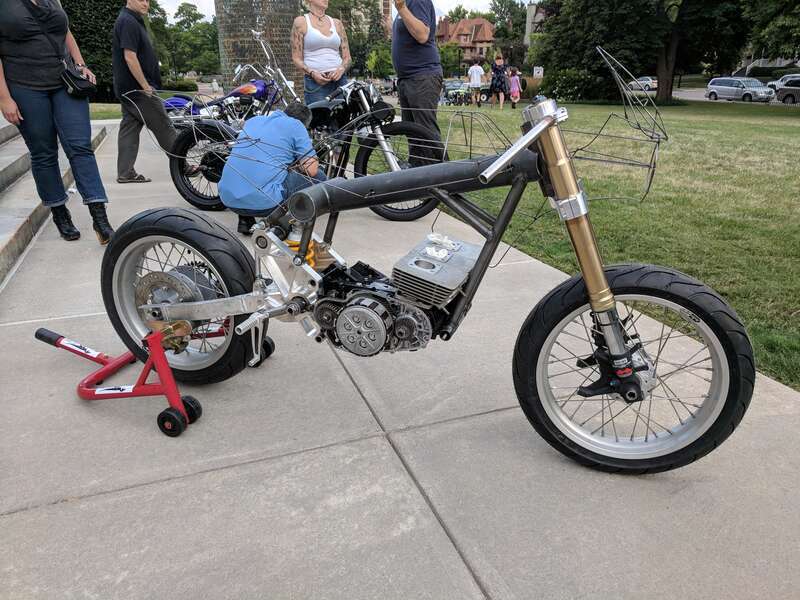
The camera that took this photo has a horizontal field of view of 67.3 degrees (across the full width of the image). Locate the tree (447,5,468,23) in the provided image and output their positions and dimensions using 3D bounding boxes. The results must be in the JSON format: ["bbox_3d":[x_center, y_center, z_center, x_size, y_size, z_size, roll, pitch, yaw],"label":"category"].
[{"bbox_3d":[14.236,-64.493,148.767,10.000,16.000,10.000,2,21,5],"label":"tree"}]

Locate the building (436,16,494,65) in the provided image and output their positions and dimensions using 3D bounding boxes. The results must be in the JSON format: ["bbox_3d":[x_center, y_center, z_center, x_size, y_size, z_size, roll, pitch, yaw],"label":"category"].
[{"bbox_3d":[14.340,-56.582,133.596,15.000,12.000,13.000,2,21,5],"label":"building"}]

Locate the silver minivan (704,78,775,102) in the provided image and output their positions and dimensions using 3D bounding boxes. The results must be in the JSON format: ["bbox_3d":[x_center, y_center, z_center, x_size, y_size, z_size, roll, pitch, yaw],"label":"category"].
[{"bbox_3d":[27.518,-17.049,48.607,1.980,1.760,5.140,-11,23,-25],"label":"silver minivan"}]

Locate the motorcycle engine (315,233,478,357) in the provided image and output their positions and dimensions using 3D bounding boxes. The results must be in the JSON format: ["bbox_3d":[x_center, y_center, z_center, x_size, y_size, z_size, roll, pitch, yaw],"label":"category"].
[{"bbox_3d":[-0.006,-0.009,1.732,0.430,0.290,0.400,7,22,17],"label":"motorcycle engine"}]

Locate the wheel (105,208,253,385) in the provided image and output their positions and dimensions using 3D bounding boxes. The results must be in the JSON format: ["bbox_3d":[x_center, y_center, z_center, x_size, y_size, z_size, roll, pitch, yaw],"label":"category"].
[{"bbox_3d":[-0.713,-0.004,1.985,0.620,0.620,0.155,7,22,17],"label":"wheel"}]

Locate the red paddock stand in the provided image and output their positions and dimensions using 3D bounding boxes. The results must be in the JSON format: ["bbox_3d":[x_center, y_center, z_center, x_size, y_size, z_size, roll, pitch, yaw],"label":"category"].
[{"bbox_3d":[-0.965,0.148,2.132,0.860,0.300,0.540,7,22,17],"label":"red paddock stand"}]

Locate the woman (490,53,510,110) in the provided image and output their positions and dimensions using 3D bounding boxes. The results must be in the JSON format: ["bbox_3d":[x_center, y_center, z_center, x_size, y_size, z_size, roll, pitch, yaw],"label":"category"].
[{"bbox_3d":[3.114,-6.754,18.617,0.500,1.660,0.320,3,21,8],"label":"woman"}]

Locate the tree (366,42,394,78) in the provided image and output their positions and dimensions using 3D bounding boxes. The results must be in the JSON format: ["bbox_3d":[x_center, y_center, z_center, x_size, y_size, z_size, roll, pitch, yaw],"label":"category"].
[{"bbox_3d":[-2.705,-37.094,92.874,4.800,5.600,4.800,-1,21,-1],"label":"tree"}]

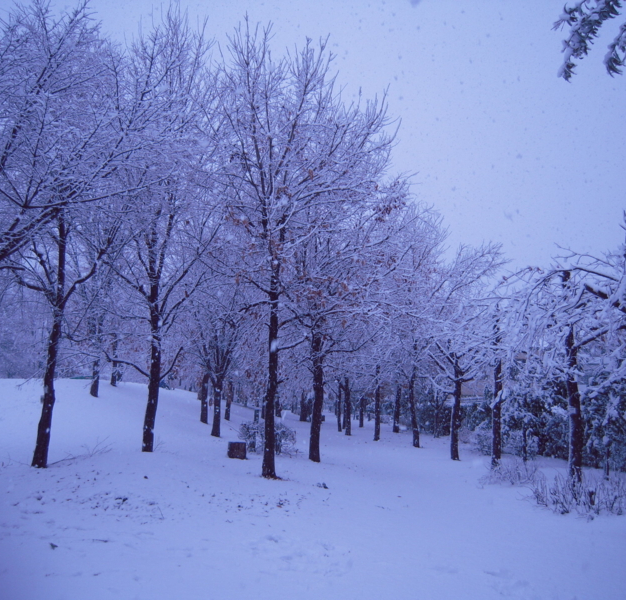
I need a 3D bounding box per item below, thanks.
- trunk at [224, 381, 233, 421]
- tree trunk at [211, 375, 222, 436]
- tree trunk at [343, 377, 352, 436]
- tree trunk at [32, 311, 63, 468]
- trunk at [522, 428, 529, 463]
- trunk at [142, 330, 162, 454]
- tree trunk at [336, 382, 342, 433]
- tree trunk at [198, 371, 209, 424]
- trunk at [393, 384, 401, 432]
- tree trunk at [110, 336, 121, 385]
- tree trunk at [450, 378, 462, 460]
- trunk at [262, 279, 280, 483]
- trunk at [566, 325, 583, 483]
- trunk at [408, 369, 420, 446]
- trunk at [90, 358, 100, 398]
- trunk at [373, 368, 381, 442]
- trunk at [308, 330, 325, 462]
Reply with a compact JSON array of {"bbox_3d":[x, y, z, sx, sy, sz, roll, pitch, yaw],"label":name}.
[{"bbox_3d":[-3.186,3.820,24.617,0.246,1.505,0.246,4,-9,-7],"label":"trunk"},{"bbox_3d":[-2.727,3.041,18.428,0.240,1.714,0.240,1,-9,-8],"label":"tree trunk"},{"bbox_3d":[1.354,4.133,25.220,0.220,2.290,0.220,0,-8,3],"label":"tree trunk"},{"bbox_3d":[-4.658,1.553,11.426,0.251,2.768,0.251,7,-10,-21],"label":"tree trunk"},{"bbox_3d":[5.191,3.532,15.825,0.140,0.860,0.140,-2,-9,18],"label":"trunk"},{"bbox_3d":[-3.493,1.983,14.001,0.245,2.572,0.245,4,-9,-13],"label":"trunk"},{"bbox_3d":[1.102,4.506,27.158,0.167,2.070,0.167,-1,-9,2],"label":"tree trunk"},{"bbox_3d":[-3.450,3.134,20.622,0.253,1.638,0.253,2,-9,-9],"label":"tree trunk"},{"bbox_3d":[3.683,4.709,28.120,0.230,2.060,0.230,0,-8,7],"label":"trunk"},{"bbox_3d":[-7.858,2.392,25.649,0.270,2.060,0.270,3,-9,-17],"label":"tree trunk"},{"bbox_3d":[3.641,3.028,16.444,0.214,2.057,0.214,2,-8,13],"label":"tree trunk"},{"bbox_3d":[-0.790,1.441,12.472,0.270,3.850,0.270,1,-8,-3],"label":"trunk"},{"bbox_3d":[4.838,1.922,12.063,0.270,2.950,0.270,-2,-9,21],"label":"trunk"},{"bbox_3d":[3.149,3.340,20.076,0.250,2.420,0.250,0,-8,9],"label":"trunk"},{"bbox_3d":[-6.936,2.479,20.590,0.238,1.232,0.238,3,-9,-18],"label":"trunk"},{"bbox_3d":[2.270,3.663,22.689,0.210,2.510,0.210,0,-8,6],"label":"trunk"},{"bbox_3d":[0.099,2.338,15.843,0.253,3.198,0.253,2,-9,1],"label":"trunk"}]

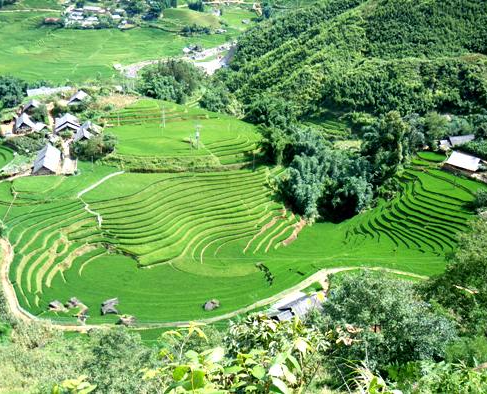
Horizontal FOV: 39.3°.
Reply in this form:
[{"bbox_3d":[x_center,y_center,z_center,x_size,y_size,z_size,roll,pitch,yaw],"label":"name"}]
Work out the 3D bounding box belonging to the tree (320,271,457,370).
[{"bbox_3d":[11.860,10.190,55.850,11.500,8.300,10.500,7,25,11],"label":"tree"}]

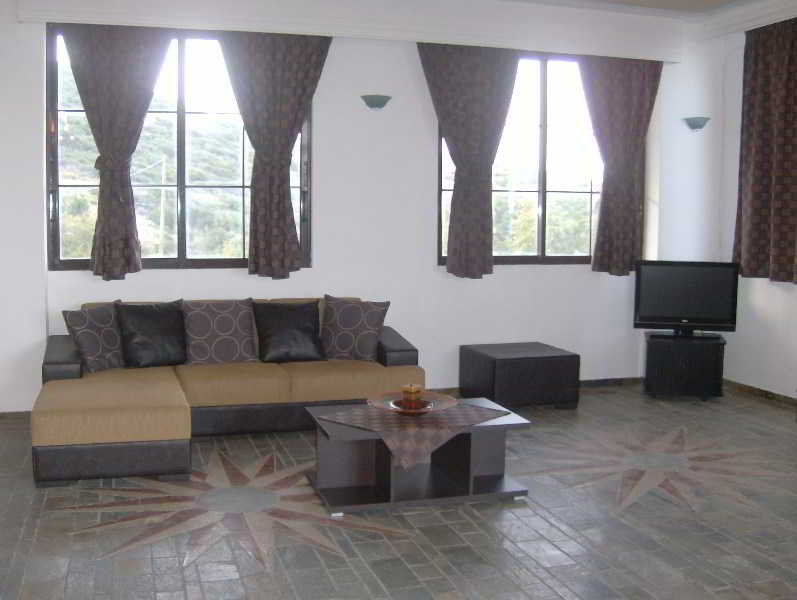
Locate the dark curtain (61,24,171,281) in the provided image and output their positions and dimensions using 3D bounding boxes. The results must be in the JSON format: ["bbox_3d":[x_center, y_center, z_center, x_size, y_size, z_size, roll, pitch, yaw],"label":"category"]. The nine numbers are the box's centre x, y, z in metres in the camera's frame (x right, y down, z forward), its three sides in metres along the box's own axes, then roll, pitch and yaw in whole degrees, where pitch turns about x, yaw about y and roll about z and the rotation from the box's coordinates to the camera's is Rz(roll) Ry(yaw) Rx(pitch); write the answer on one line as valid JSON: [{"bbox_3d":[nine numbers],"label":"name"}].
[{"bbox_3d":[-2.087,-1.069,6.177,0.760,1.862,0.133,-1,5,-15],"label":"dark curtain"}]

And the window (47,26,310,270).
[{"bbox_3d":[-1.599,-1.114,6.234,1.917,1.760,0.107,-1,6,-17],"label":"window"}]

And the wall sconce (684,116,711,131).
[{"bbox_3d":[2.677,-1.580,7.432,0.251,0.095,0.122,-1,6,-17],"label":"wall sconce"}]

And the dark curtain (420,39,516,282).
[{"bbox_3d":[0.575,-1.130,6.886,0.855,1.891,0.133,-1,5,-15],"label":"dark curtain"}]

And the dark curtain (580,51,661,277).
[{"bbox_3d":[1.903,-1.132,7.169,0.833,1.866,0.138,-1,6,-17],"label":"dark curtain"}]

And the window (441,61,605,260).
[{"bbox_3d":[1.234,-1.196,7.155,1.862,1.796,0.114,-1,5,-15],"label":"window"}]

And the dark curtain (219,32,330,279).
[{"bbox_3d":[-0.931,-1.073,6.289,0.846,1.828,0.138,-1,6,-17],"label":"dark curtain"}]

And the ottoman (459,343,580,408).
[{"bbox_3d":[0.985,0.619,6.815,0.722,0.423,0.760,-1,5,-15],"label":"ottoman"}]

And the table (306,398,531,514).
[{"bbox_3d":[0.089,0.845,4.558,1.086,0.438,0.638,-1,6,-16],"label":"table"}]

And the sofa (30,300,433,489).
[{"bbox_3d":[-0.995,0.501,5.519,2.431,0.896,1.729,-1,6,-15],"label":"sofa"}]

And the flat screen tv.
[{"bbox_3d":[2.455,-0.017,7.076,0.846,0.627,0.209,2,5,17],"label":"flat screen tv"}]

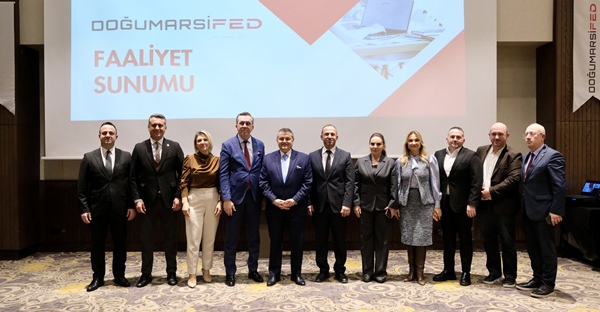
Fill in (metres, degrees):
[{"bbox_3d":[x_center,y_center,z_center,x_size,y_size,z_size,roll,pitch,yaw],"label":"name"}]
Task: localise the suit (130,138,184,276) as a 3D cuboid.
[{"bbox_3d":[-1.590,0.574,5.365,0.575,1.535,0.330,0,1,-13],"label":"suit"}]

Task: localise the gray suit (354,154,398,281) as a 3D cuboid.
[{"bbox_3d":[0.866,0.698,5.474,0.492,1.431,0.300,0,1,10],"label":"gray suit"}]

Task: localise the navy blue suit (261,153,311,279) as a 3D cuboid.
[{"bbox_3d":[-0.154,0.645,5.405,0.581,1.458,0.360,0,1,-1],"label":"navy blue suit"}]

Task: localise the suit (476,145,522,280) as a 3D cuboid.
[{"bbox_3d":[2.204,0.625,5.331,0.560,1.504,0.360,1,1,38],"label":"suit"}]

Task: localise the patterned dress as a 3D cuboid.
[{"bbox_3d":[1.325,0.509,5.402,0.478,1.008,0.300,0,1,13],"label":"patterned dress"}]

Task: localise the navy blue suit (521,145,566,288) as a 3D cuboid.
[{"bbox_3d":[2.520,0.627,4.994,0.330,1.492,0.470,-1,1,-40],"label":"navy blue suit"}]

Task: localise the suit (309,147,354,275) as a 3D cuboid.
[{"bbox_3d":[0.355,0.620,5.480,0.521,1.455,0.310,0,1,5],"label":"suit"}]

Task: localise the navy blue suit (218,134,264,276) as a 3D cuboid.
[{"bbox_3d":[-0.658,0.543,5.391,0.512,1.565,0.330,-1,1,-14],"label":"navy blue suit"}]

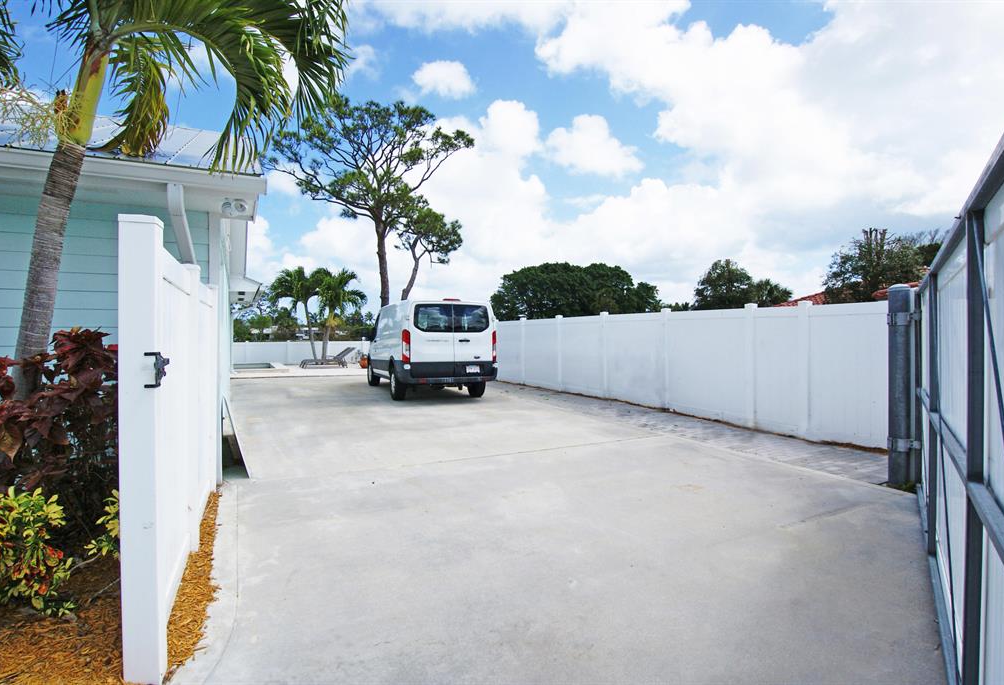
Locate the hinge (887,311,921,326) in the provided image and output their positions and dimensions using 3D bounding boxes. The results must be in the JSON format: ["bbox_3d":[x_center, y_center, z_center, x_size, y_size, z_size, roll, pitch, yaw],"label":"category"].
[{"bbox_3d":[3.905,-0.228,4.420,0.250,0.115,0.190,0,1,41],"label":"hinge"}]

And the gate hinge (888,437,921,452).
[{"bbox_3d":[3.905,0.990,4.420,0.250,0.115,0.190,0,1,41],"label":"gate hinge"}]

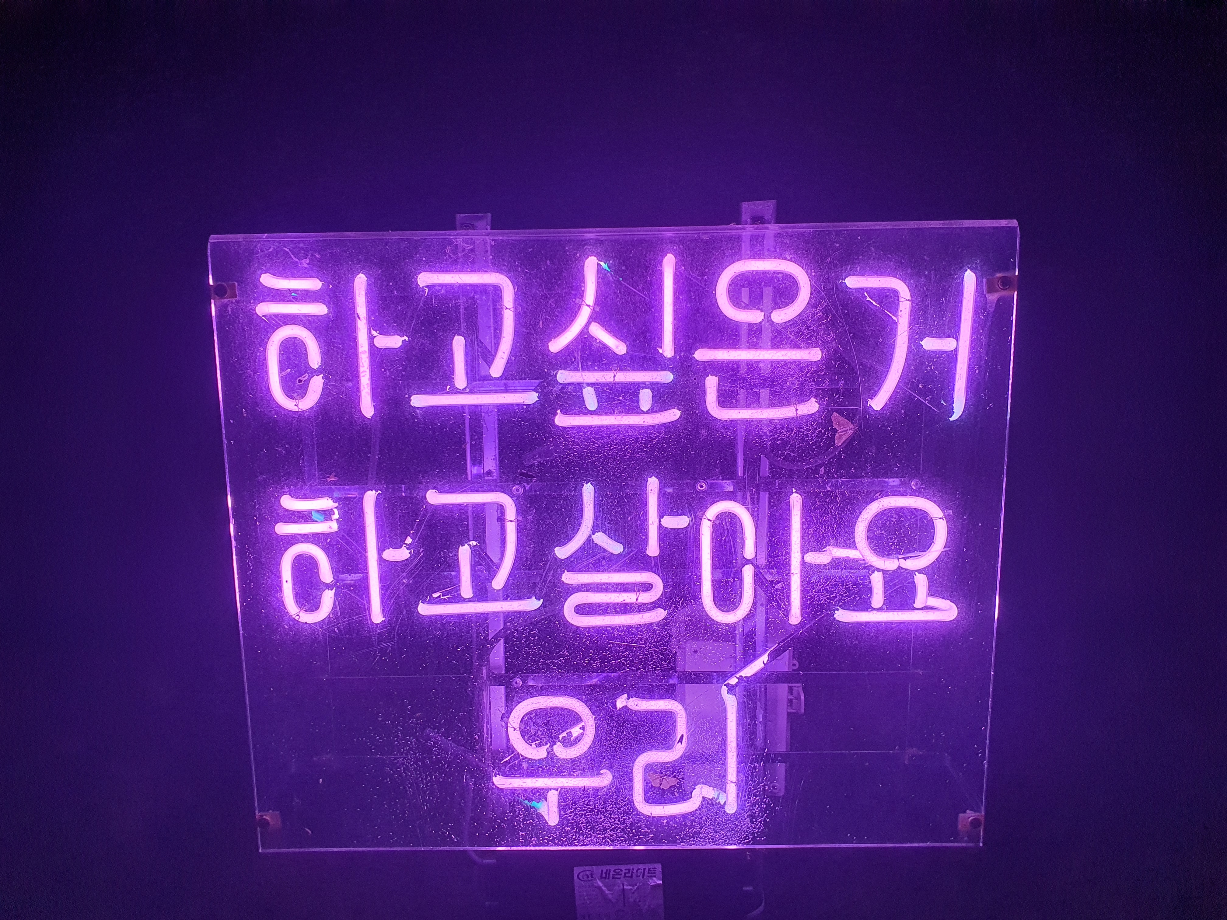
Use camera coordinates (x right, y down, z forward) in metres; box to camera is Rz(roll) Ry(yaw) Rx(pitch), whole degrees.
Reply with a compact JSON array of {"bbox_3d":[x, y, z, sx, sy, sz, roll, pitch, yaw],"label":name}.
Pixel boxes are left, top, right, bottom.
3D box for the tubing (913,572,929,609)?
[{"bbox_3d":[0.290,0.123,0.873,0.013,0.035,0.011,-7,9,2],"label":"tubing"}]

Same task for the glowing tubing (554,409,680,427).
[{"bbox_3d":[0.004,-0.042,0.919,0.125,0.016,0.016,-1,10,1],"label":"glowing tubing"}]

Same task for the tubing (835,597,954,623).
[{"bbox_3d":[0.291,0.154,0.948,0.125,0.028,0.024,-1,10,1],"label":"tubing"}]

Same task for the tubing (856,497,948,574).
[{"bbox_3d":[0.270,0.069,0.864,0.086,0.071,0.013,-1,10,1],"label":"tubing"}]

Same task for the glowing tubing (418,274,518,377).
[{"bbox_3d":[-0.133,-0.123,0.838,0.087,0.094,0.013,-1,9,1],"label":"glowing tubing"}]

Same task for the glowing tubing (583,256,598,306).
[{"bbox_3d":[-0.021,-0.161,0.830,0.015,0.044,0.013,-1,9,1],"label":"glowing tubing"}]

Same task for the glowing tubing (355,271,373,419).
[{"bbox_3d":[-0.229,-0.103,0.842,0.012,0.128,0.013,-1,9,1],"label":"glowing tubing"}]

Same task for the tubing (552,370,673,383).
[{"bbox_3d":[0.001,-0.076,0.844,0.107,0.011,0.011,0,10,1],"label":"tubing"}]

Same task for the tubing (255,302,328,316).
[{"bbox_3d":[-0.293,-0.137,0.838,0.066,0.011,0.011,0,10,1],"label":"tubing"}]

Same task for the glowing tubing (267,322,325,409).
[{"bbox_3d":[-0.292,-0.084,0.847,0.050,0.080,0.013,-1,10,1],"label":"glowing tubing"}]

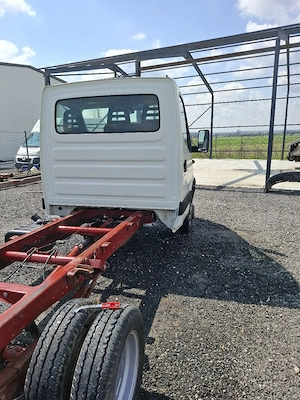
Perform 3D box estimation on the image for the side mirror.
[{"bbox_3d":[0.785,-0.935,4.198,0.270,0.360,0.140,4,15,22],"label":"side mirror"}]

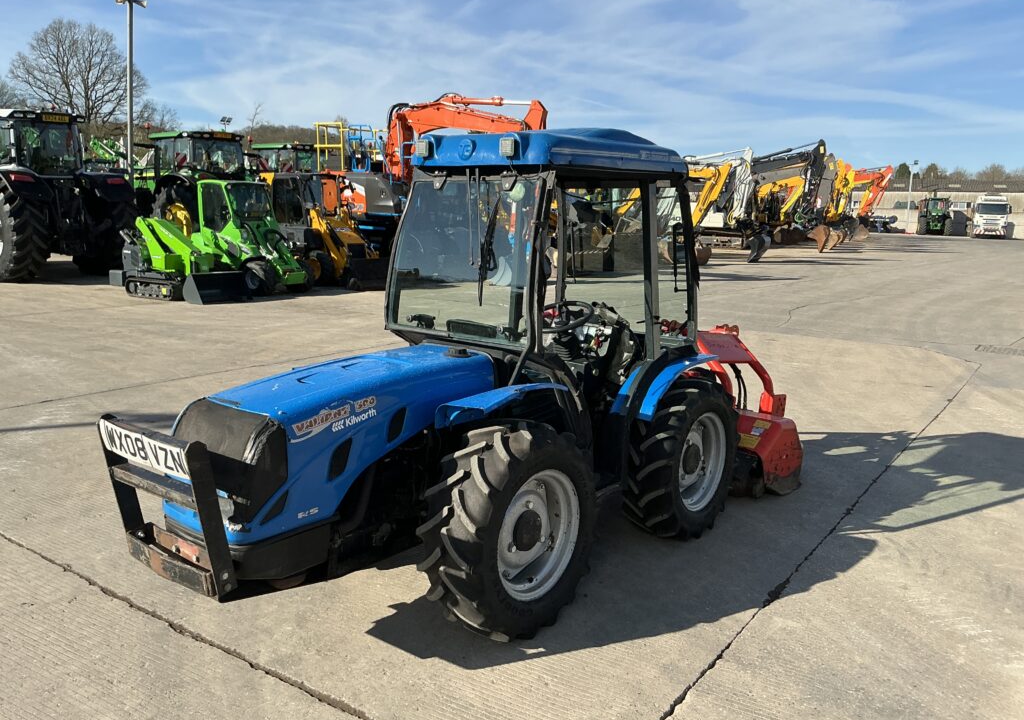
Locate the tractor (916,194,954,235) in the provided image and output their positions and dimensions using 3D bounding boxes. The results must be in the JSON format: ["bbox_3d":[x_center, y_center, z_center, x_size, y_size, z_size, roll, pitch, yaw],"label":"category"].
[{"bbox_3d":[35.660,-12.041,69.500,2.500,3.000,4.800,8,12,28],"label":"tractor"}]

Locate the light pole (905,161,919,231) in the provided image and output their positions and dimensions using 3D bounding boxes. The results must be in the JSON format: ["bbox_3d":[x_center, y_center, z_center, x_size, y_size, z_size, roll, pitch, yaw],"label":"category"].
[{"bbox_3d":[35.647,-14.607,74.000,0.900,6.400,0.400,8,12,29],"label":"light pole"}]

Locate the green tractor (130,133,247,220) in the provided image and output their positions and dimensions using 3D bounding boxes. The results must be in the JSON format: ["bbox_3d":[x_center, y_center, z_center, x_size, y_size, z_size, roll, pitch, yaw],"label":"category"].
[{"bbox_3d":[-8.055,-3.991,21.062,5.200,3.200,2.550,10,13,39],"label":"green tractor"}]

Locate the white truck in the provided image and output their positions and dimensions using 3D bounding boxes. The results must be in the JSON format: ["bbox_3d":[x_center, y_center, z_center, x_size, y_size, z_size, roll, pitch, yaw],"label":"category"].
[{"bbox_3d":[43.218,-12.952,74.500,2.550,3.700,7.000,8,12,29],"label":"white truck"}]

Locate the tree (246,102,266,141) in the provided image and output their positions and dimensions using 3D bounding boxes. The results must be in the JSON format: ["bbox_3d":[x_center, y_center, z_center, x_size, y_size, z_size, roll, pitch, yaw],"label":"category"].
[{"bbox_3d":[-26.322,-22.628,85.000,2.300,7.500,2.200,2,10,0],"label":"tree"}]

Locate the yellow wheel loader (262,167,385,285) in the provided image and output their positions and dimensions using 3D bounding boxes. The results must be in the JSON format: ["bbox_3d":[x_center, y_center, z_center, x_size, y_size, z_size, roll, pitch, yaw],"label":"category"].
[{"bbox_3d":[-3.935,-2.973,18.533,1.600,2.400,3.800,-7,14,-42],"label":"yellow wheel loader"}]

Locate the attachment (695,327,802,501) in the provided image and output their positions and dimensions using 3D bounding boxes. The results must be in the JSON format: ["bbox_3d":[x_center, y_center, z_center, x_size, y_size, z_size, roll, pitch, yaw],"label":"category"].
[{"bbox_3d":[1.291,0.267,5.718,1.280,1.130,0.820,10,13,38],"label":"attachment"}]

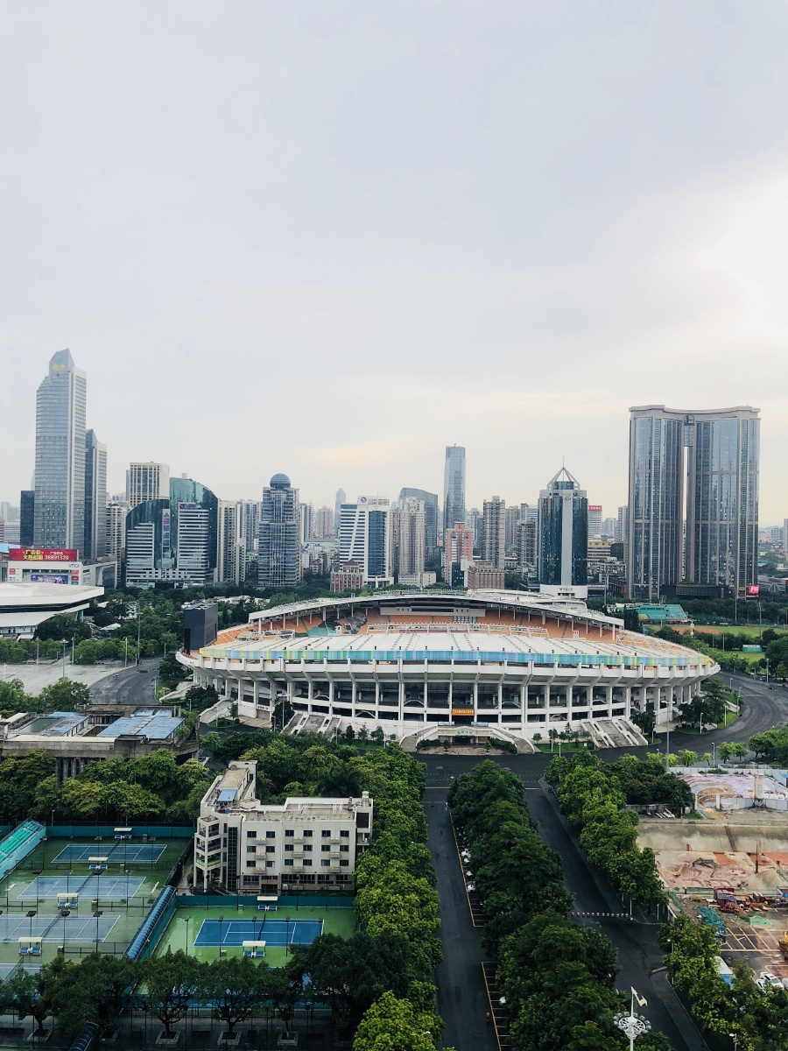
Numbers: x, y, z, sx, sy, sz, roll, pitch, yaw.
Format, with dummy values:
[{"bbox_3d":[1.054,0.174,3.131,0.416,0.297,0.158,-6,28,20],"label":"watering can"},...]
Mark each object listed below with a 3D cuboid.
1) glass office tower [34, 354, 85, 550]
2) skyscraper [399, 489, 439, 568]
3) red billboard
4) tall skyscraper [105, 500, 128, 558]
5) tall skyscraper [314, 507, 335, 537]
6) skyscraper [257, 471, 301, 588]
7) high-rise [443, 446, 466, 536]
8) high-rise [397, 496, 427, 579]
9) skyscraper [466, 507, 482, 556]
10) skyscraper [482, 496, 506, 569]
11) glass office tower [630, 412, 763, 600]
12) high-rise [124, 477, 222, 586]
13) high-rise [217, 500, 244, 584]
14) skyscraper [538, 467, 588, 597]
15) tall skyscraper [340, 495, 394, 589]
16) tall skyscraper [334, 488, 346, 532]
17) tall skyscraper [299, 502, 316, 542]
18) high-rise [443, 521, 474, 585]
[{"bbox_3d":[-328.270,-48.700,839.000,36.100,249.600,38.000,1,0,-1],"label":"glass office tower"},{"bbox_3d":[43.460,6.950,1480.000,66.000,144.000,40.000,1,0,-1],"label":"skyscraper"},{"bbox_3d":[-324.350,27.350,787.020,62.300,10.900,3.000,1,0,-1],"label":"red billboard"},{"bbox_3d":[-292.890,25.060,898.340,19.100,103.500,22.000,1,0,-1],"label":"tall skyscraper"},{"bbox_3d":[-126.160,21.350,1550.020,32.000,109.000,26.000,1,0,-1],"label":"tall skyscraper"},{"bbox_3d":[-116.600,13.140,872.200,37.600,132.300,44.000,1,0,-1],"label":"skyscraper"},{"bbox_3d":[93.960,-19.870,1324.250,33.700,207.500,35.000,1,0,-1],"label":"high-rise"},{"bbox_3d":[20.210,24.050,975.880,30.300,115.100,27.000,1,0,-1],"label":"high-rise"},{"bbox_3d":[122.550,26.500,1300.020,24.000,108.000,22.000,1,0,-1],"label":"skyscraper"},{"bbox_3d":[114.540,24.550,986.390,27.100,116.900,25.000,1,0,-1],"label":"skyscraper"},{"bbox_3d":[304.880,-16.920,863.980,125.000,202.000,44.000,1,0,-1],"label":"glass office tower"},{"bbox_3d":[-224.660,14.160,866.470,87.100,127.100,36.000,1,0,-1],"label":"high-rise"},{"bbox_3d":[-169.600,25.030,885.020,25.000,101.000,22.000,1,0,-1],"label":"high-rise"},{"bbox_3d":[173.050,11.210,868.010,46.000,141.000,43.000,1,0,-1],"label":"skyscraper"},{"bbox_3d":[-29.000,24.330,866.020,53.000,107.500,32.000,1,0,-1],"label":"tall skyscraper"},{"bbox_3d":[-185.920,-23.460,2996.490,38.300,217.900,38.000,1,0,-1],"label":"tall skyscraper"},{"bbox_3d":[-147.810,21.520,1475.260,25.600,118.700,25.000,1,0,-1],"label":"tall skyscraper"},{"bbox_3d":[70.050,37.320,925.030,32.000,85.000,22.000,1,0,-1],"label":"high-rise"}]

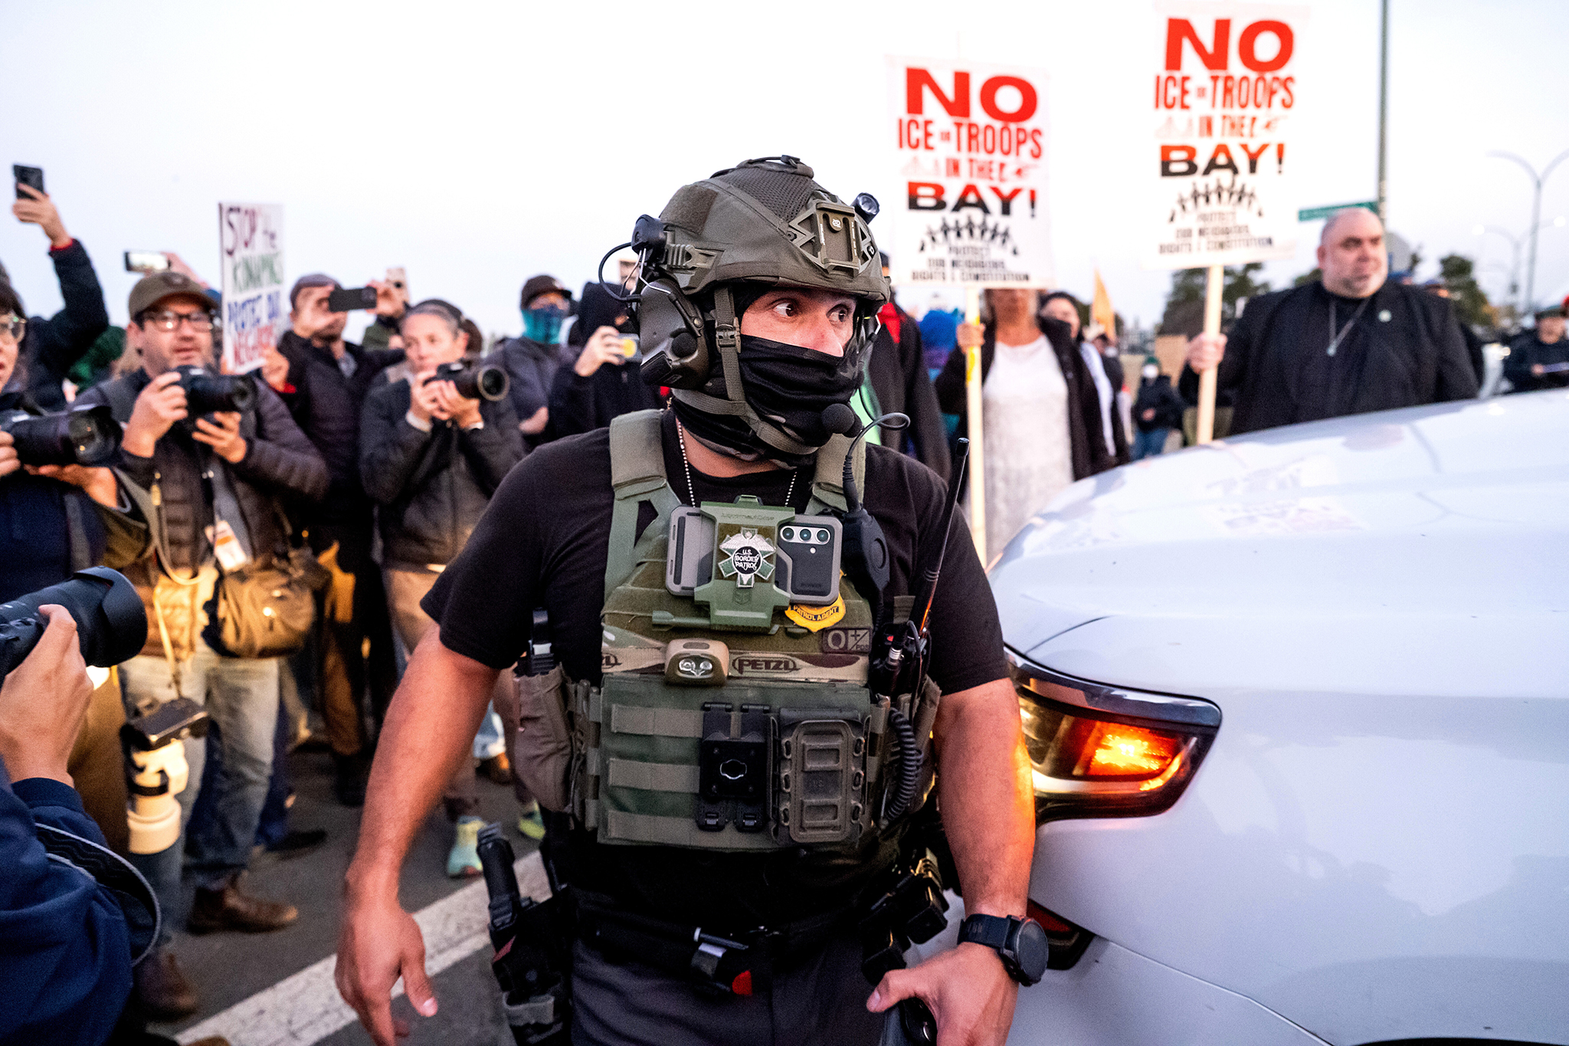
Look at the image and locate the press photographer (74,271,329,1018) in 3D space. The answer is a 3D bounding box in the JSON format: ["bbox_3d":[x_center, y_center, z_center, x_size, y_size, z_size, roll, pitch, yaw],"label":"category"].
[{"bbox_3d":[-1.470,0.280,2.780,0.630,1.760,0.550,-7,10,-37],"label":"press photographer"}]

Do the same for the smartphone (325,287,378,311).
[{"bbox_3d":[-1.428,-0.738,3.600,0.150,0.073,0.010,-9,11,-24],"label":"smartphone"}]

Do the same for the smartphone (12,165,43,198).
[{"bbox_3d":[-2.215,-0.972,3.200,0.075,0.152,0.010,-7,10,-37],"label":"smartphone"}]

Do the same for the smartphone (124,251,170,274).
[{"bbox_3d":[-2.336,-0.959,4.000,0.150,0.073,0.010,-5,9,-27],"label":"smartphone"}]

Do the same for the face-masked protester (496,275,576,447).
[{"bbox_3d":[-0.820,0.010,4.000,0.550,1.790,0.400,-5,9,-24],"label":"face-masked protester"}]

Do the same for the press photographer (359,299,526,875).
[{"bbox_3d":[-0.960,0.210,3.230,0.510,1.670,0.470,-4,9,-21],"label":"press photographer"}]

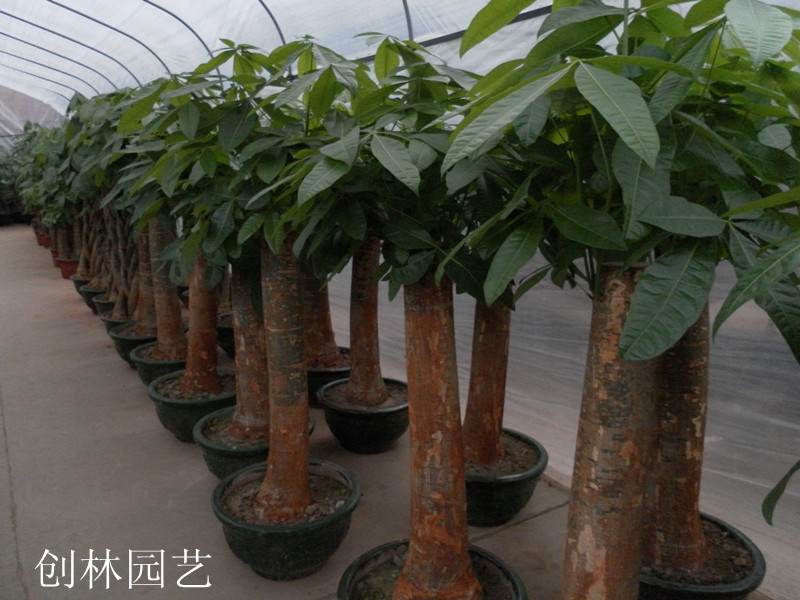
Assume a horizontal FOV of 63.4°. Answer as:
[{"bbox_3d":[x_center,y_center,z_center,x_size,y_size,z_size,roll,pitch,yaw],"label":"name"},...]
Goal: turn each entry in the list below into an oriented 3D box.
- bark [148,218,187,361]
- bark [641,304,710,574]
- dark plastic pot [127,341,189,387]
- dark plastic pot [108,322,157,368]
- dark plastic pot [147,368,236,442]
[{"bbox_3d":[-1.160,-0.068,3.256,0.189,0.766,0.189,1,11,0],"label":"bark"},{"bbox_3d":[0.730,0.331,1.672,0.168,0.744,0.168,2,10,0],"label":"bark"},{"bbox_3d":[-1.157,0.375,3.339,0.420,0.223,0.420,1,11,0],"label":"dark plastic pot"},{"bbox_3d":[-1.466,0.283,3.793,0.420,0.223,0.420,1,11,0],"label":"dark plastic pot"},{"bbox_3d":[-0.897,0.489,2.907,0.430,0.240,0.430,2,10,0],"label":"dark plastic pot"}]

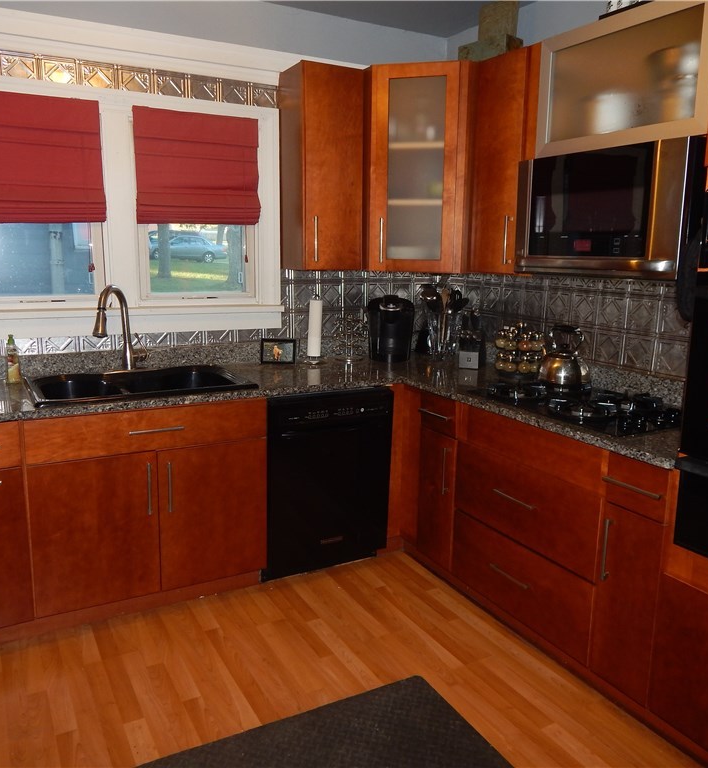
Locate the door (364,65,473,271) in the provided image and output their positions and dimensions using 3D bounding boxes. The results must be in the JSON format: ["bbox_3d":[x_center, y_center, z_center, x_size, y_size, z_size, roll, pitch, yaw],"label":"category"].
[{"bbox_3d":[0.289,-0.995,3.040,0.430,0.920,0.040,4,11,17],"label":"door"}]

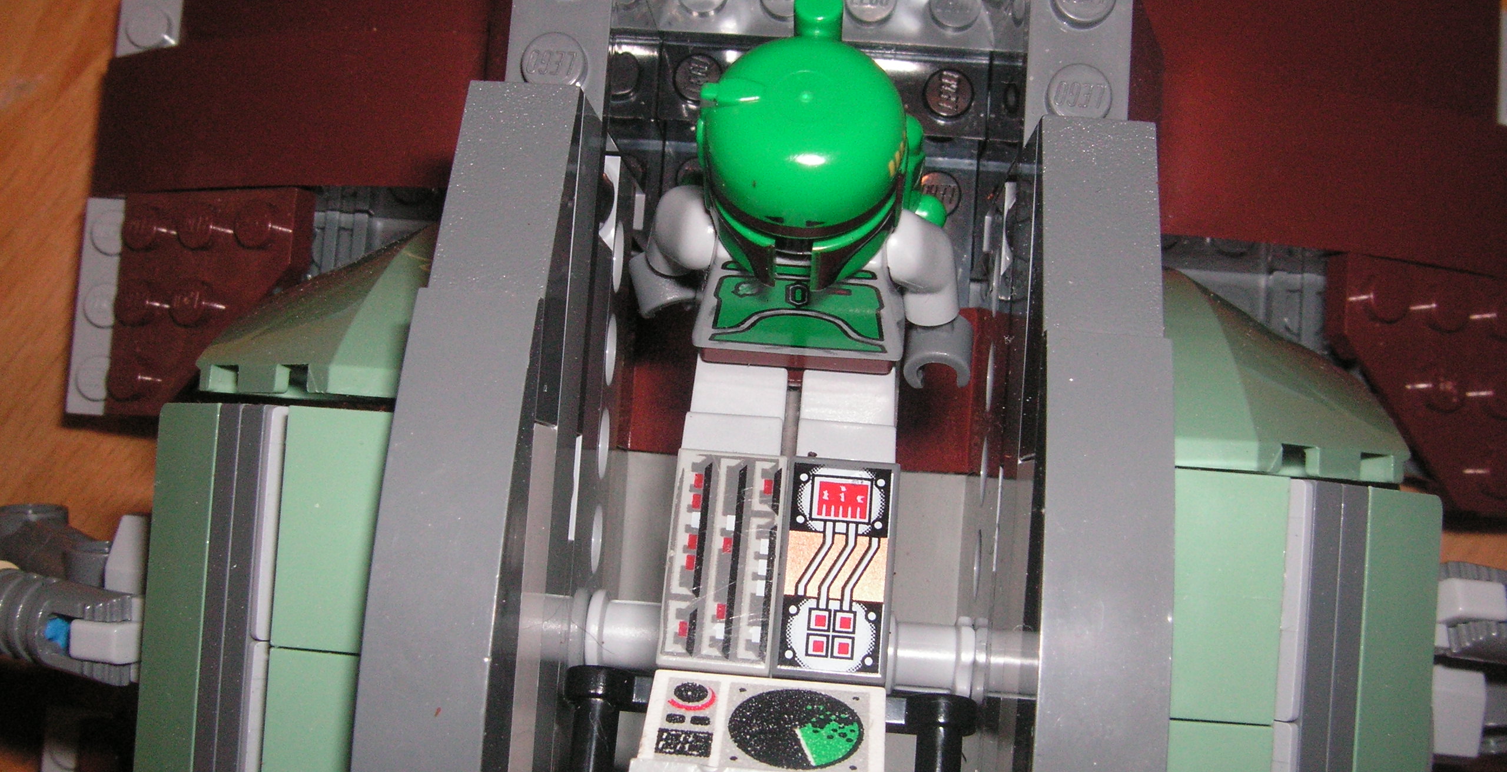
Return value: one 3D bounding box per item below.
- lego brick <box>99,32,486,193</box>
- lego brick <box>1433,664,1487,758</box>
[{"bbox_3d":[-0.048,-0.028,0.170,0.050,0.013,0.016,4,89,28],"label":"lego brick"},{"bbox_3d":[0.060,0.029,0.149,0.008,0.009,0.008,4,88,4],"label":"lego brick"}]

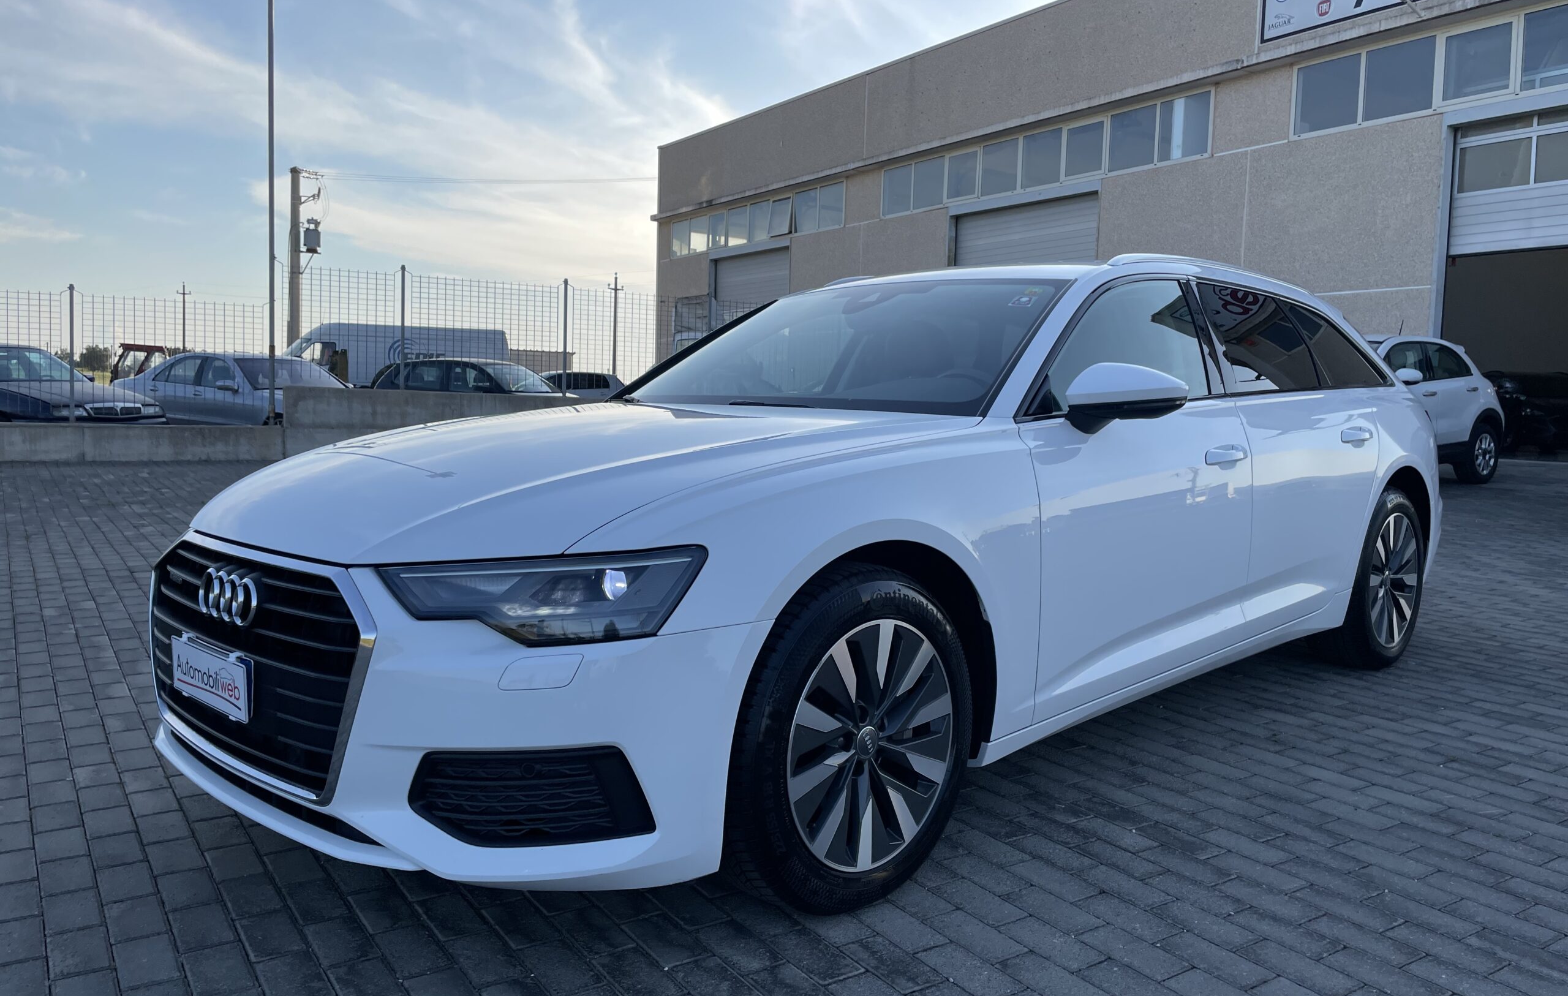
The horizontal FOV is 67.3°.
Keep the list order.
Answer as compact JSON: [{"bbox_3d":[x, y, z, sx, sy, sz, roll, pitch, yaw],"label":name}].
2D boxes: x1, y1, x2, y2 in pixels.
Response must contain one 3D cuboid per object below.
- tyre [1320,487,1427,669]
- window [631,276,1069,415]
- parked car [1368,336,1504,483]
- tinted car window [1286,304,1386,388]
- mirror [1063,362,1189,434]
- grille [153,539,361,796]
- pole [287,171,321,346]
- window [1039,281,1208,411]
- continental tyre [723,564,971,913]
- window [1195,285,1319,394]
[{"bbox_3d":[2.176,0.293,4.418,0.690,0.690,0.235,-5,7,-45],"label":"tyre"},{"bbox_3d":[0.146,-0.450,3.464,1.420,0.130,0.820,6,38,45],"label":"window"},{"bbox_3d":[5.968,-0.928,12.522,4.250,1.600,1.800,-4,7,-37],"label":"parked car"},{"bbox_3d":[1.995,-0.547,4.274,0.070,0.330,0.720,-27,-15,40],"label":"tinted car window"},{"bbox_3d":[0.819,-0.239,2.825,0.210,0.170,0.240,-5,7,-45],"label":"mirror"},{"bbox_3d":[-1.053,0.309,2.342,1.050,0.430,0.130,6,-1,45],"label":"grille"},{"bbox_3d":[-22.078,-9.764,54.515,1.400,10.960,0.800,1,5,0],"label":"pole"},{"bbox_3d":[0.878,-0.418,3.120,1.000,0.430,0.080,-5,-17,-45],"label":"window"},{"bbox_3d":[0.106,0.469,2.361,0.690,0.690,0.235,-5,7,-45],"label":"continental tyre"},{"bbox_3d":[1.516,-0.499,3.772,0.710,0.370,0.070,-5,-17,-45],"label":"window"}]

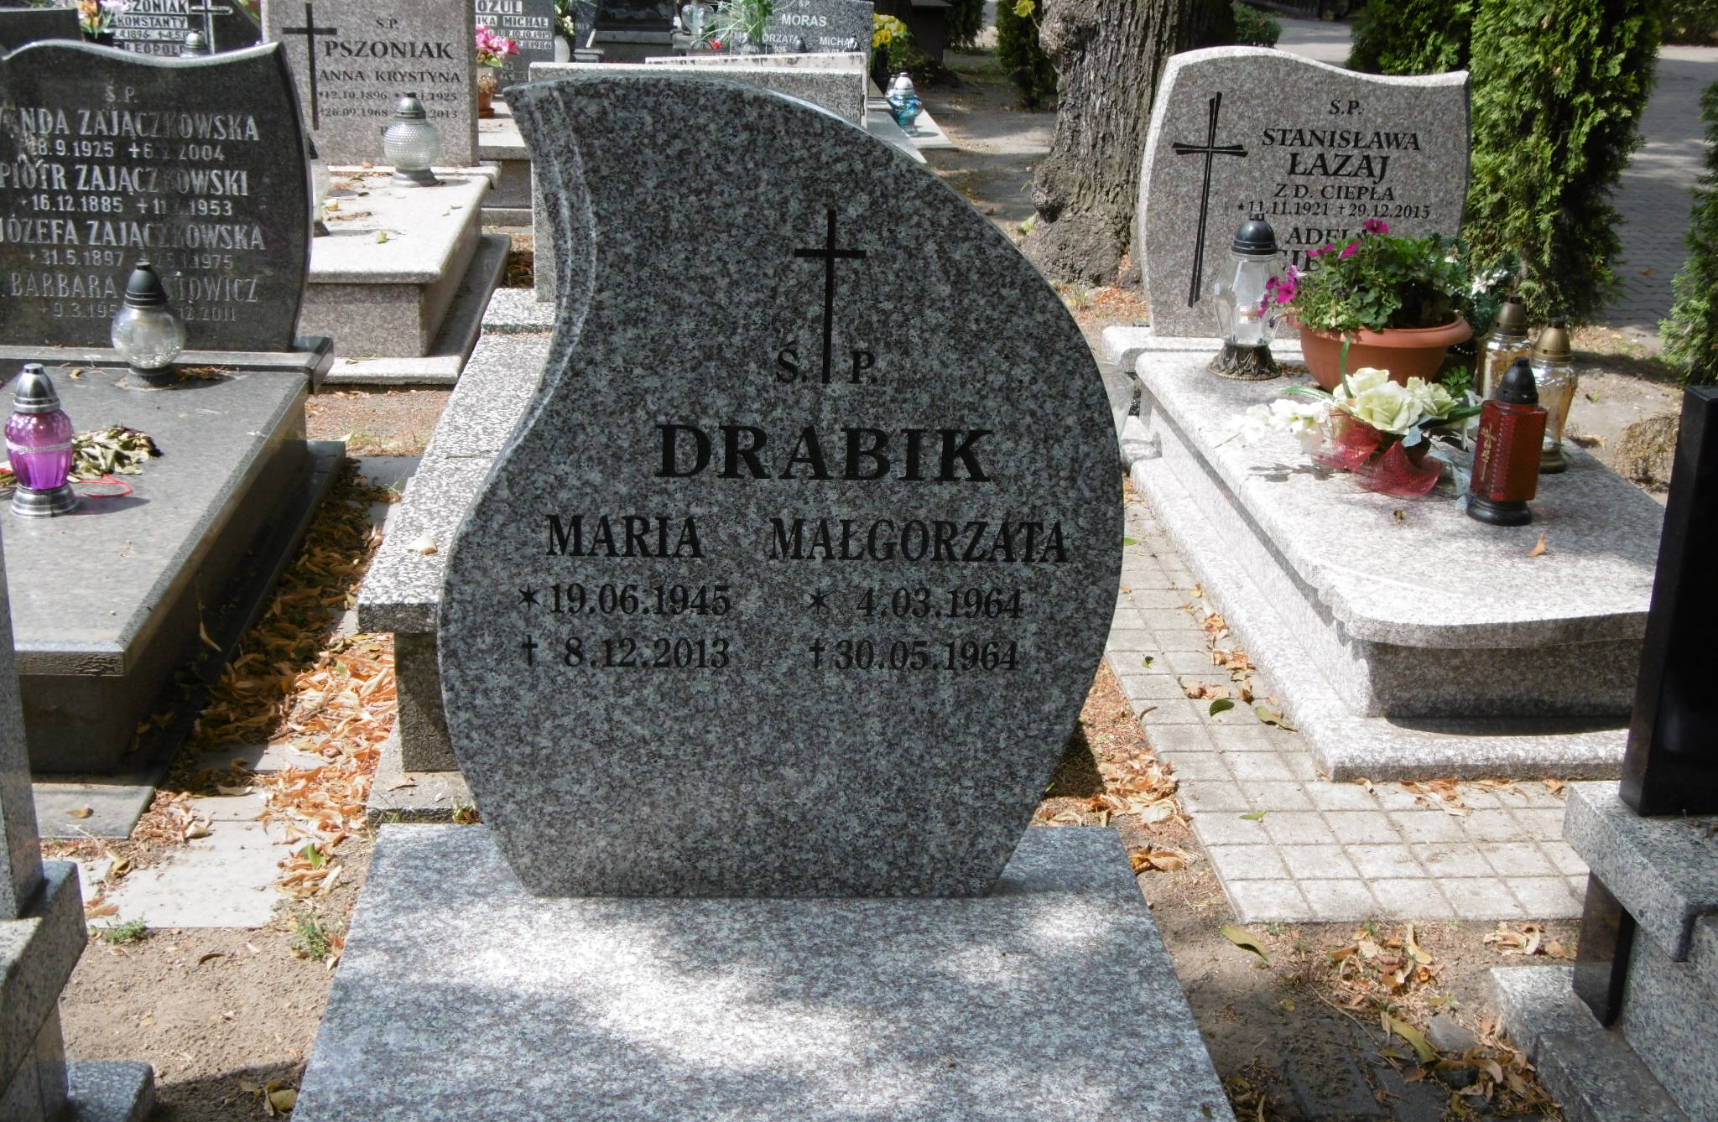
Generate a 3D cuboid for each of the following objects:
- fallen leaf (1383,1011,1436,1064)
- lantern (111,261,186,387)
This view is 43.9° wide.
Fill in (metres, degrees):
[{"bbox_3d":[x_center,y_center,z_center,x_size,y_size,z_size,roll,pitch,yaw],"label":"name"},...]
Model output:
[{"bbox_3d":[0.691,0.591,2.667,0.026,0.018,0.100,-4,20,-15],"label":"fallen leaf"},{"bbox_3d":[-1.530,-0.515,4.588,0.156,0.252,0.156,0,19,-4],"label":"lantern"}]

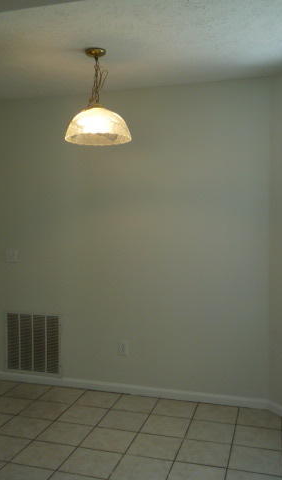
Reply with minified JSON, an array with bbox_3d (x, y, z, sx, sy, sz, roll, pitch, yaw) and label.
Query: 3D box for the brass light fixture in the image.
[{"bbox_3d":[-0.262,-0.886,2.823,0.410,0.548,0.410,0,2,0],"label":"brass light fixture"}]

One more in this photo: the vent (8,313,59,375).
[{"bbox_3d":[-0.924,0.885,3.953,0.515,0.515,0.030,1,2,16],"label":"vent"}]

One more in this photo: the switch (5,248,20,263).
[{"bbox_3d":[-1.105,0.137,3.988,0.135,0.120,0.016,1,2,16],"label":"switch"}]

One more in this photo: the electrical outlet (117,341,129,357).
[{"bbox_3d":[-0.144,0.877,3.729,0.080,0.122,0.014,1,2,16],"label":"electrical outlet"}]

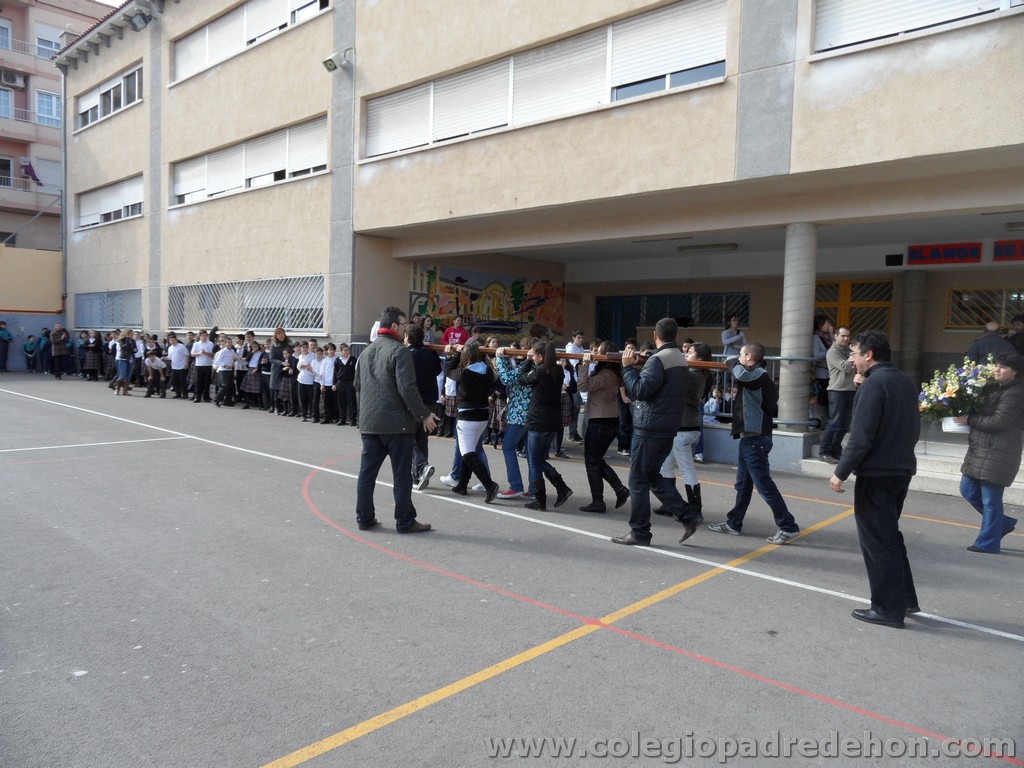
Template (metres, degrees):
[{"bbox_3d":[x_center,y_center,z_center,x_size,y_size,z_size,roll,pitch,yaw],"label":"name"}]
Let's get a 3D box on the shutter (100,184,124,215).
[{"bbox_3d":[-12.263,-5.661,21.750,1.774,0.789,0.080,4,5,40],"label":"shutter"}]

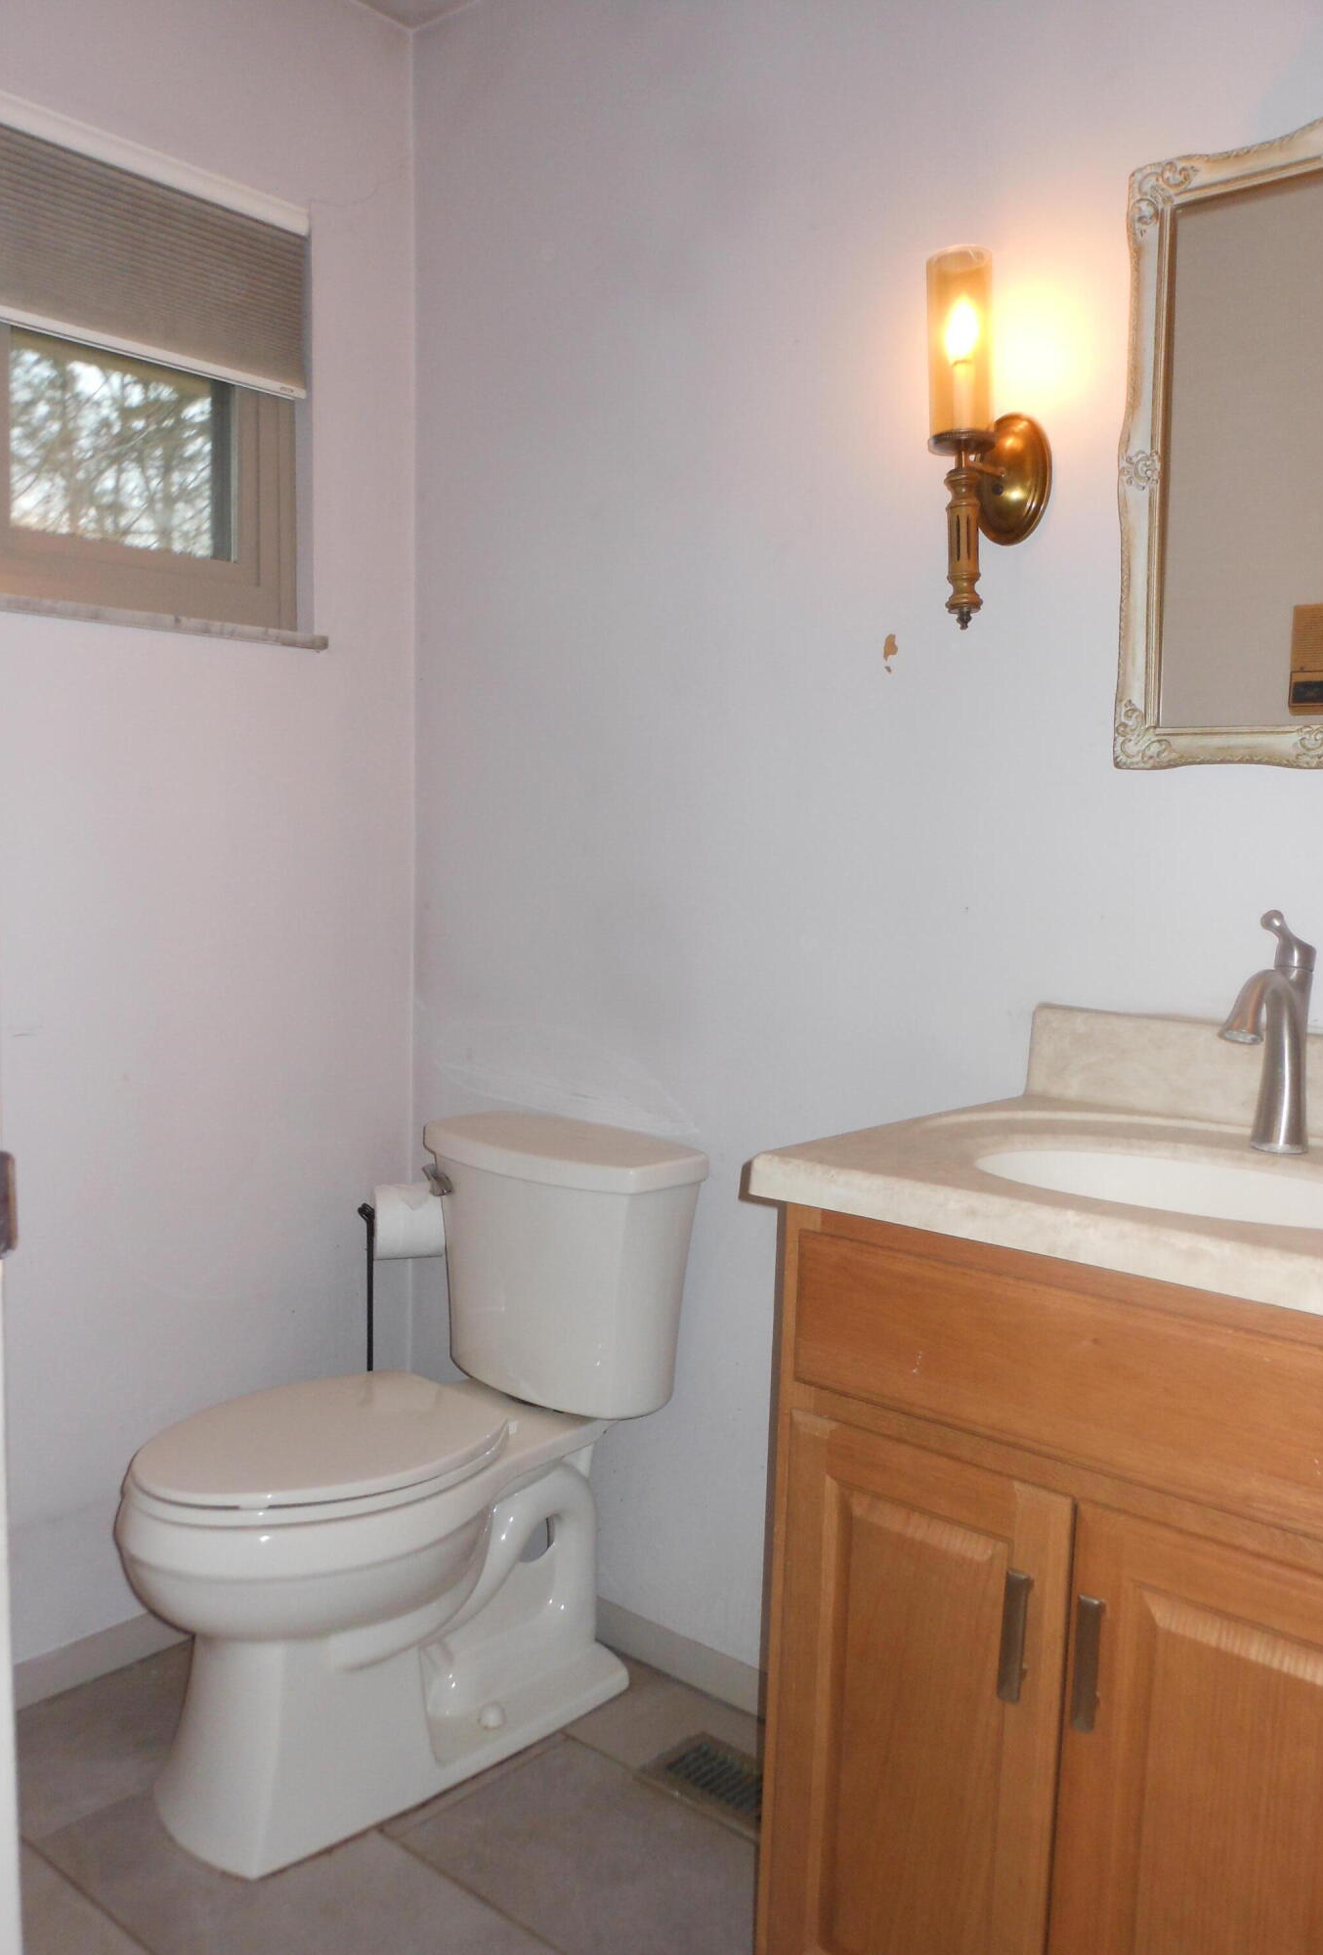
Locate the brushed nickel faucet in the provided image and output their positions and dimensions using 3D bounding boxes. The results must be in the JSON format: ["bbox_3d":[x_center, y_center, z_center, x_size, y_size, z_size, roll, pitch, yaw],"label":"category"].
[{"bbox_3d":[0.572,0.054,1.487,0.057,0.235,0.172,6,7,42],"label":"brushed nickel faucet"}]

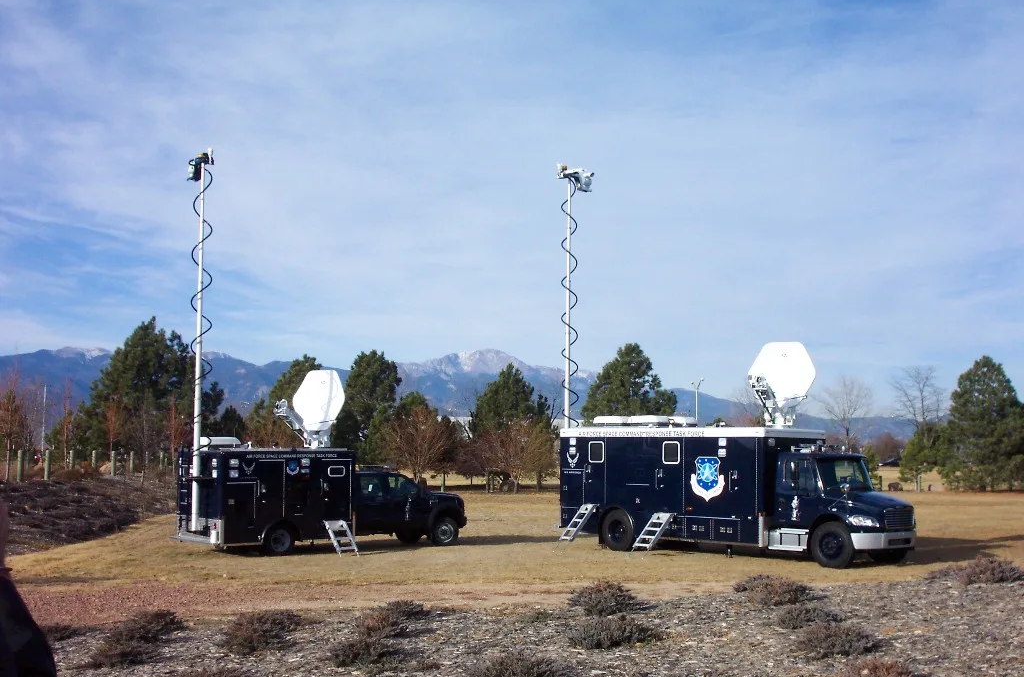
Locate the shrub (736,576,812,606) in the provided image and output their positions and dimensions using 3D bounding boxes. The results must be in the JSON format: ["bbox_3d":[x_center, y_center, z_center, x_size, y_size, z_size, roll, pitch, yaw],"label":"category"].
[{"bbox_3d":[4.205,4.068,21.500,1.240,0.430,1.050,0,-5,0],"label":"shrub"}]

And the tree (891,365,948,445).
[{"bbox_3d":[27.736,5.853,91.000,4.000,8.100,4.000,0,-5,0],"label":"tree"}]

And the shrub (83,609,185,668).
[{"bbox_3d":[-4.020,3.186,14.200,1.083,0.577,1.200,1,-5,0],"label":"shrub"}]

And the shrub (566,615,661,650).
[{"bbox_3d":[1.139,3.298,15.000,1.055,0.352,0.900,1,-5,0],"label":"shrub"}]

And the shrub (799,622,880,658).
[{"bbox_3d":[3.384,3.140,13.900,0.853,0.369,0.800,1,-5,0],"label":"shrub"}]

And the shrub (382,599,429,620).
[{"bbox_3d":[-1.689,4.297,21.200,0.730,0.270,0.650,0,-5,0],"label":"shrub"}]

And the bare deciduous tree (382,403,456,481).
[{"bbox_3d":[-5.535,6.522,80.000,4.428,5.026,4.295,1,-5,0],"label":"bare deciduous tree"}]

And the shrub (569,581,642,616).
[{"bbox_3d":[1.245,3.514,18.000,0.969,0.455,0.900,1,-5,0],"label":"shrub"}]

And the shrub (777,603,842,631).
[{"bbox_3d":[4.147,3.888,18.700,0.900,0.300,0.750,0,-5,0],"label":"shrub"}]

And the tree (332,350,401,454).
[{"bbox_3d":[-9.642,5.200,88.000,4.800,8.900,4.800,0,-5,0],"label":"tree"}]

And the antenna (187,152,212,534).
[{"bbox_3d":[-7.934,0.025,33.900,0.600,9.700,0.500,0,-5,0],"label":"antenna"}]

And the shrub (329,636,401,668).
[{"bbox_3d":[-1.775,3.793,16.200,0.840,0.320,0.750,0,-5,0],"label":"shrub"}]

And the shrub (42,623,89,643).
[{"bbox_3d":[-6.206,4.082,18.500,0.680,0.240,0.600,0,-5,0],"label":"shrub"}]

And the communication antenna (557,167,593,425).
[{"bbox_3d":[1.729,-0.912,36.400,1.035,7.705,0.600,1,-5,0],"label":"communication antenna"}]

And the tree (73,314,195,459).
[{"bbox_3d":[-23.373,3.787,83.000,8.070,10.181,7.828,1,-5,0],"label":"tree"}]

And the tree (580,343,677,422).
[{"bbox_3d":[8.104,5.252,93.000,6.678,9.808,6.477,1,-5,0],"label":"tree"}]

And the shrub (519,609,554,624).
[{"bbox_3d":[0.376,4.263,20.500,0.540,0.190,0.450,0,-5,0],"label":"shrub"}]

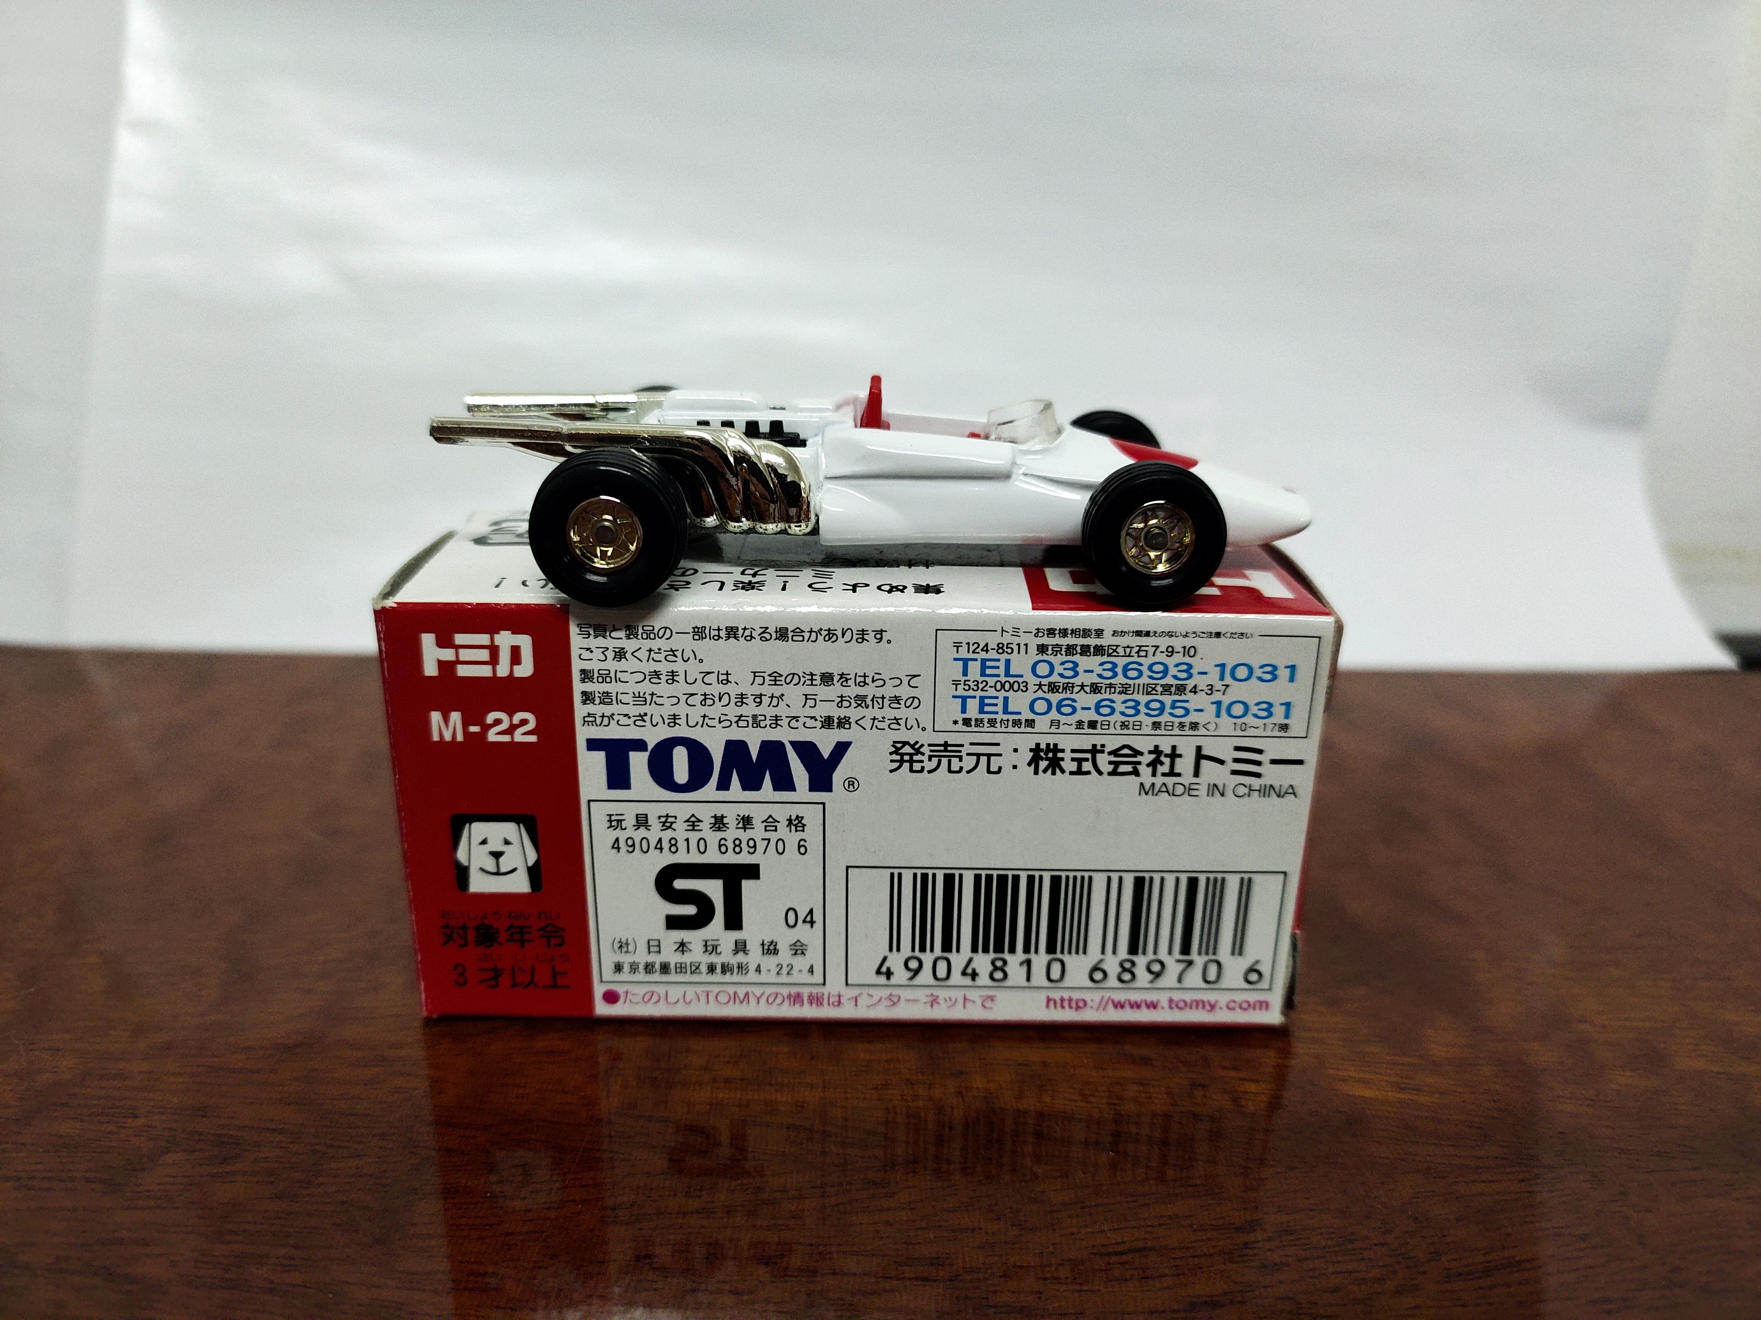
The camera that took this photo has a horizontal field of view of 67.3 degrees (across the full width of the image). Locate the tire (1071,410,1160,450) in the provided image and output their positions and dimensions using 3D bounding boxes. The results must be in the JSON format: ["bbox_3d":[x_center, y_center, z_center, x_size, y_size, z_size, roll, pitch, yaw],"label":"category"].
[{"bbox_3d":[0.023,-0.019,0.134,0.011,0.011,0.006,1,20,0],"label":"tire"}]

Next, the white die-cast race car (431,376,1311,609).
[{"bbox_3d":[0.000,-0.018,0.121,0.079,0.017,0.035,1,20,0],"label":"white die-cast race car"}]

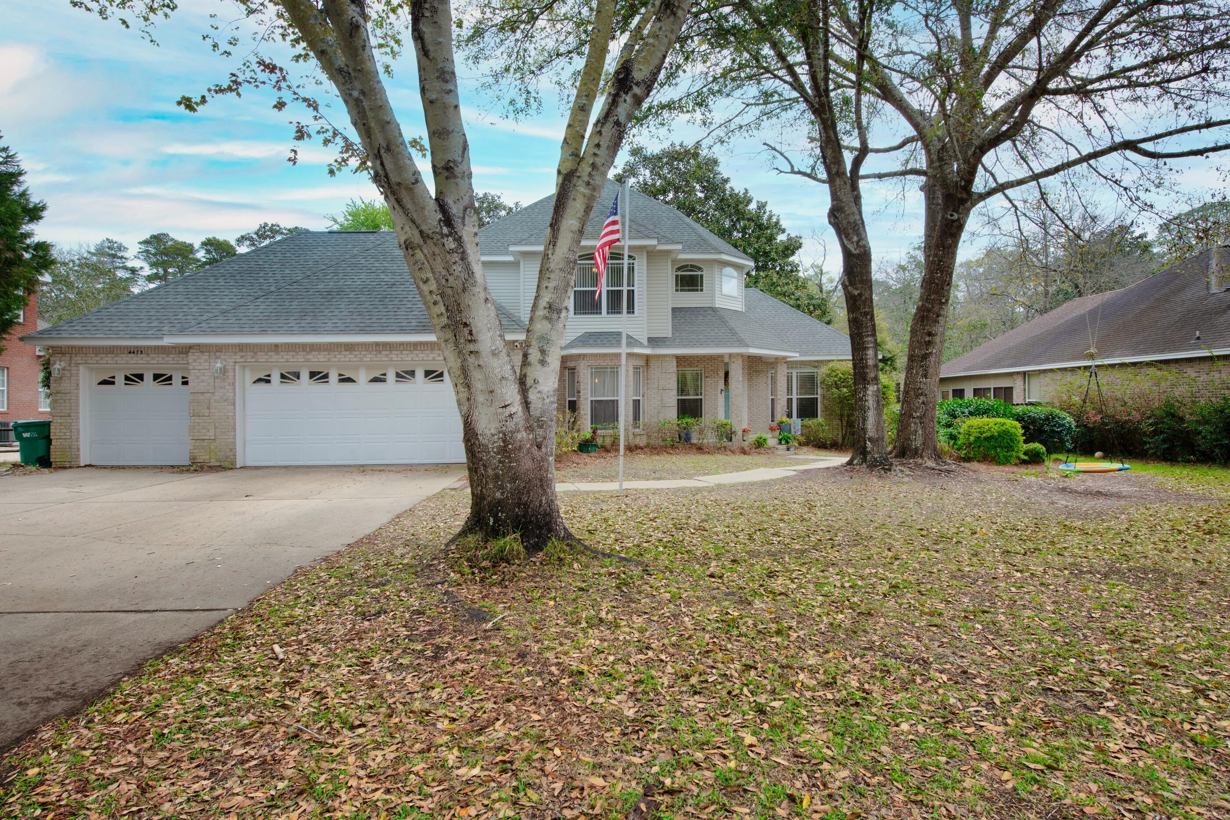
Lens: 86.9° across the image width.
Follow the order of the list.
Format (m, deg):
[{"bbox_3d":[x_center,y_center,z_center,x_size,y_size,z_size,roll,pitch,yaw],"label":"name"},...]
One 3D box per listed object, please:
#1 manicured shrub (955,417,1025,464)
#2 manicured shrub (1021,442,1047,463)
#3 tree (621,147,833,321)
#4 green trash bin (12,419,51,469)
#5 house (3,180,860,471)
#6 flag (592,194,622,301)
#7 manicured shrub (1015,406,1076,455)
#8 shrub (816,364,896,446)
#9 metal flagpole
[{"bbox_3d":[8.500,0.670,14.700,1.420,1.030,1.350,0,1,0],"label":"manicured shrub"},{"bbox_3d":[9.520,0.955,14.750,0.560,0.480,0.560,0,1,0],"label":"manicured shrub"},{"bbox_3d":[5.500,-6.400,34.000,11.400,14.900,10.800,0,1,0],"label":"tree"},{"bbox_3d":[-12.500,0.730,14.300,0.880,1.030,0.680,0,1,-10],"label":"green trash bin"},{"bbox_3d":[-1.850,-3.700,20.800,20.200,9.700,15.500,0,1,0],"label":"house"},{"bbox_3d":[-0.122,-2.560,10.350,0.480,1.710,0.320,0,1,0],"label":"flag"},{"bbox_3d":[11.700,0.510,17.600,1.750,1.280,1.600,0,1,0],"label":"manicured shrub"},{"bbox_3d":[7.420,-0.155,19.800,2.300,2.620,1.800,0,1,0],"label":"shrub"},{"bbox_3d":[0.154,-1.178,10.400,0.080,4.980,0.080,1,0,0],"label":"metal flagpole"}]

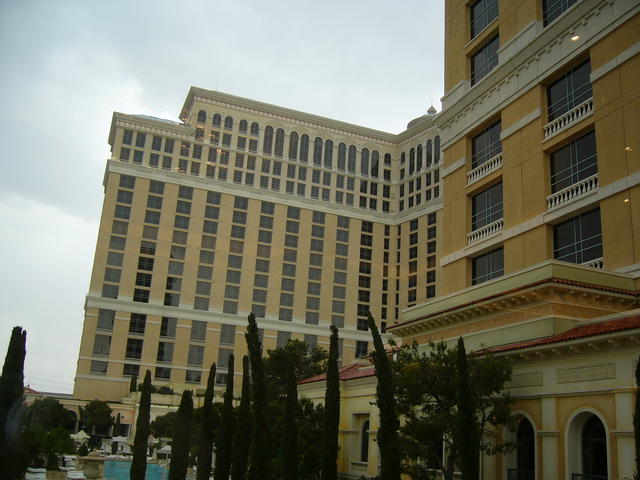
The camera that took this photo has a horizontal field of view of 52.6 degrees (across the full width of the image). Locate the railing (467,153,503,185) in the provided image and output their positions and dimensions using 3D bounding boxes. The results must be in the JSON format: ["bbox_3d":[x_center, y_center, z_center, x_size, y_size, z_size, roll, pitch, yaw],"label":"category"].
[{"bbox_3d":[13.671,-5.763,53.491,0.350,0.990,4.830,10,-18,-20],"label":"railing"}]

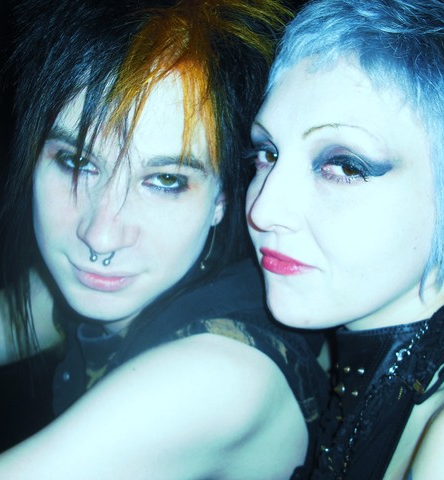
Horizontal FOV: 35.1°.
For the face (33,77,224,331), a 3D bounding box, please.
[{"bbox_3d":[-0.071,-0.029,0.540,0.147,0.200,0.125,11,22,-1],"label":"face"}]

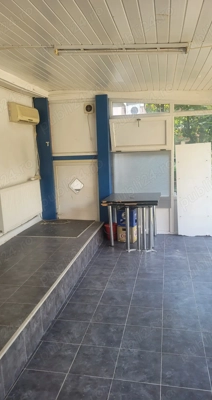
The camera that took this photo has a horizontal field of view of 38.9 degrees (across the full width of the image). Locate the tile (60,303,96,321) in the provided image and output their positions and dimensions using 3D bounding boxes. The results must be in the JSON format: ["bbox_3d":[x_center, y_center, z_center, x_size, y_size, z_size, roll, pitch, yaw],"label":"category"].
[{"bbox_3d":[-0.281,1.131,3.028,0.335,0.015,0.329,0,10,12],"label":"tile"}]

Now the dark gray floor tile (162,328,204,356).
[{"bbox_3d":[0.638,1.187,2.502,0.330,0.015,0.330,0,10,12],"label":"dark gray floor tile"}]

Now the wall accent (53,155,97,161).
[{"bbox_3d":[-0.567,-0.765,5.477,0.870,0.070,0.050,0,10,12],"label":"wall accent"}]

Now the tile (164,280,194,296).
[{"bbox_3d":[0.837,1.016,3.466,0.330,0.015,0.330,0,10,12],"label":"tile"}]

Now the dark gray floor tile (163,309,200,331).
[{"bbox_3d":[0.703,1.128,2.829,0.330,0.010,0.330,0,10,12],"label":"dark gray floor tile"}]

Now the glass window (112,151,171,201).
[{"bbox_3d":[0.643,-0.460,5.456,1.022,0.861,0.050,0,10,12],"label":"glass window"}]

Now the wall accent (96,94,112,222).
[{"bbox_3d":[-0.017,-0.708,5.442,0.206,2.251,0.200,0,10,12],"label":"wall accent"}]

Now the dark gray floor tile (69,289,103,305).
[{"bbox_3d":[-0.209,1.072,3.352,0.330,0.010,0.330,0,10,12],"label":"dark gray floor tile"}]

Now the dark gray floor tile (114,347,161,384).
[{"bbox_3d":[0.246,1.250,2.260,0.335,0.015,0.329,0,10,12],"label":"dark gray floor tile"}]

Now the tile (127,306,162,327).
[{"bbox_3d":[0.377,1.128,2.897,0.330,0.010,0.330,0,10,12],"label":"tile"}]

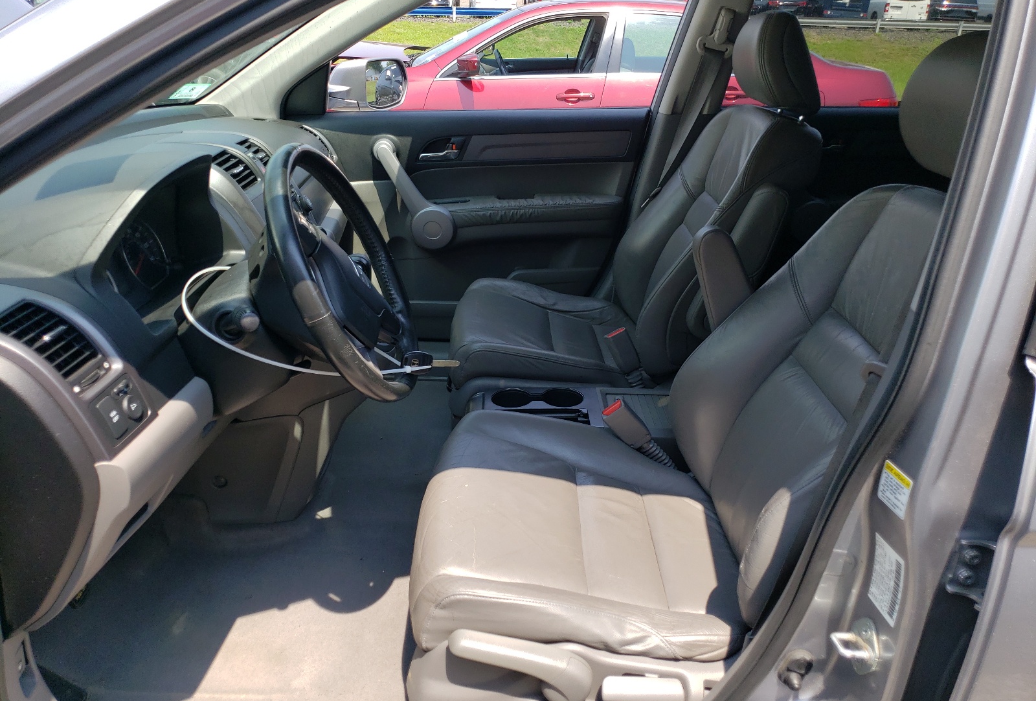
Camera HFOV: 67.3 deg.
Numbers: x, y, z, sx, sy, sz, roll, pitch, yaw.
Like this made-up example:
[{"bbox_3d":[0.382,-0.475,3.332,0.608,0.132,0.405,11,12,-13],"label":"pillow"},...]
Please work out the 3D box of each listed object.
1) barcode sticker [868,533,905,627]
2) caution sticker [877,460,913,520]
[{"bbox_3d":[0.352,0.220,0.746,0.003,0.072,0.039,-6,25,-14],"label":"barcode sticker"},{"bbox_3d":[0.344,0.126,0.710,0.003,0.041,0.035,-6,25,-14],"label":"caution sticker"}]

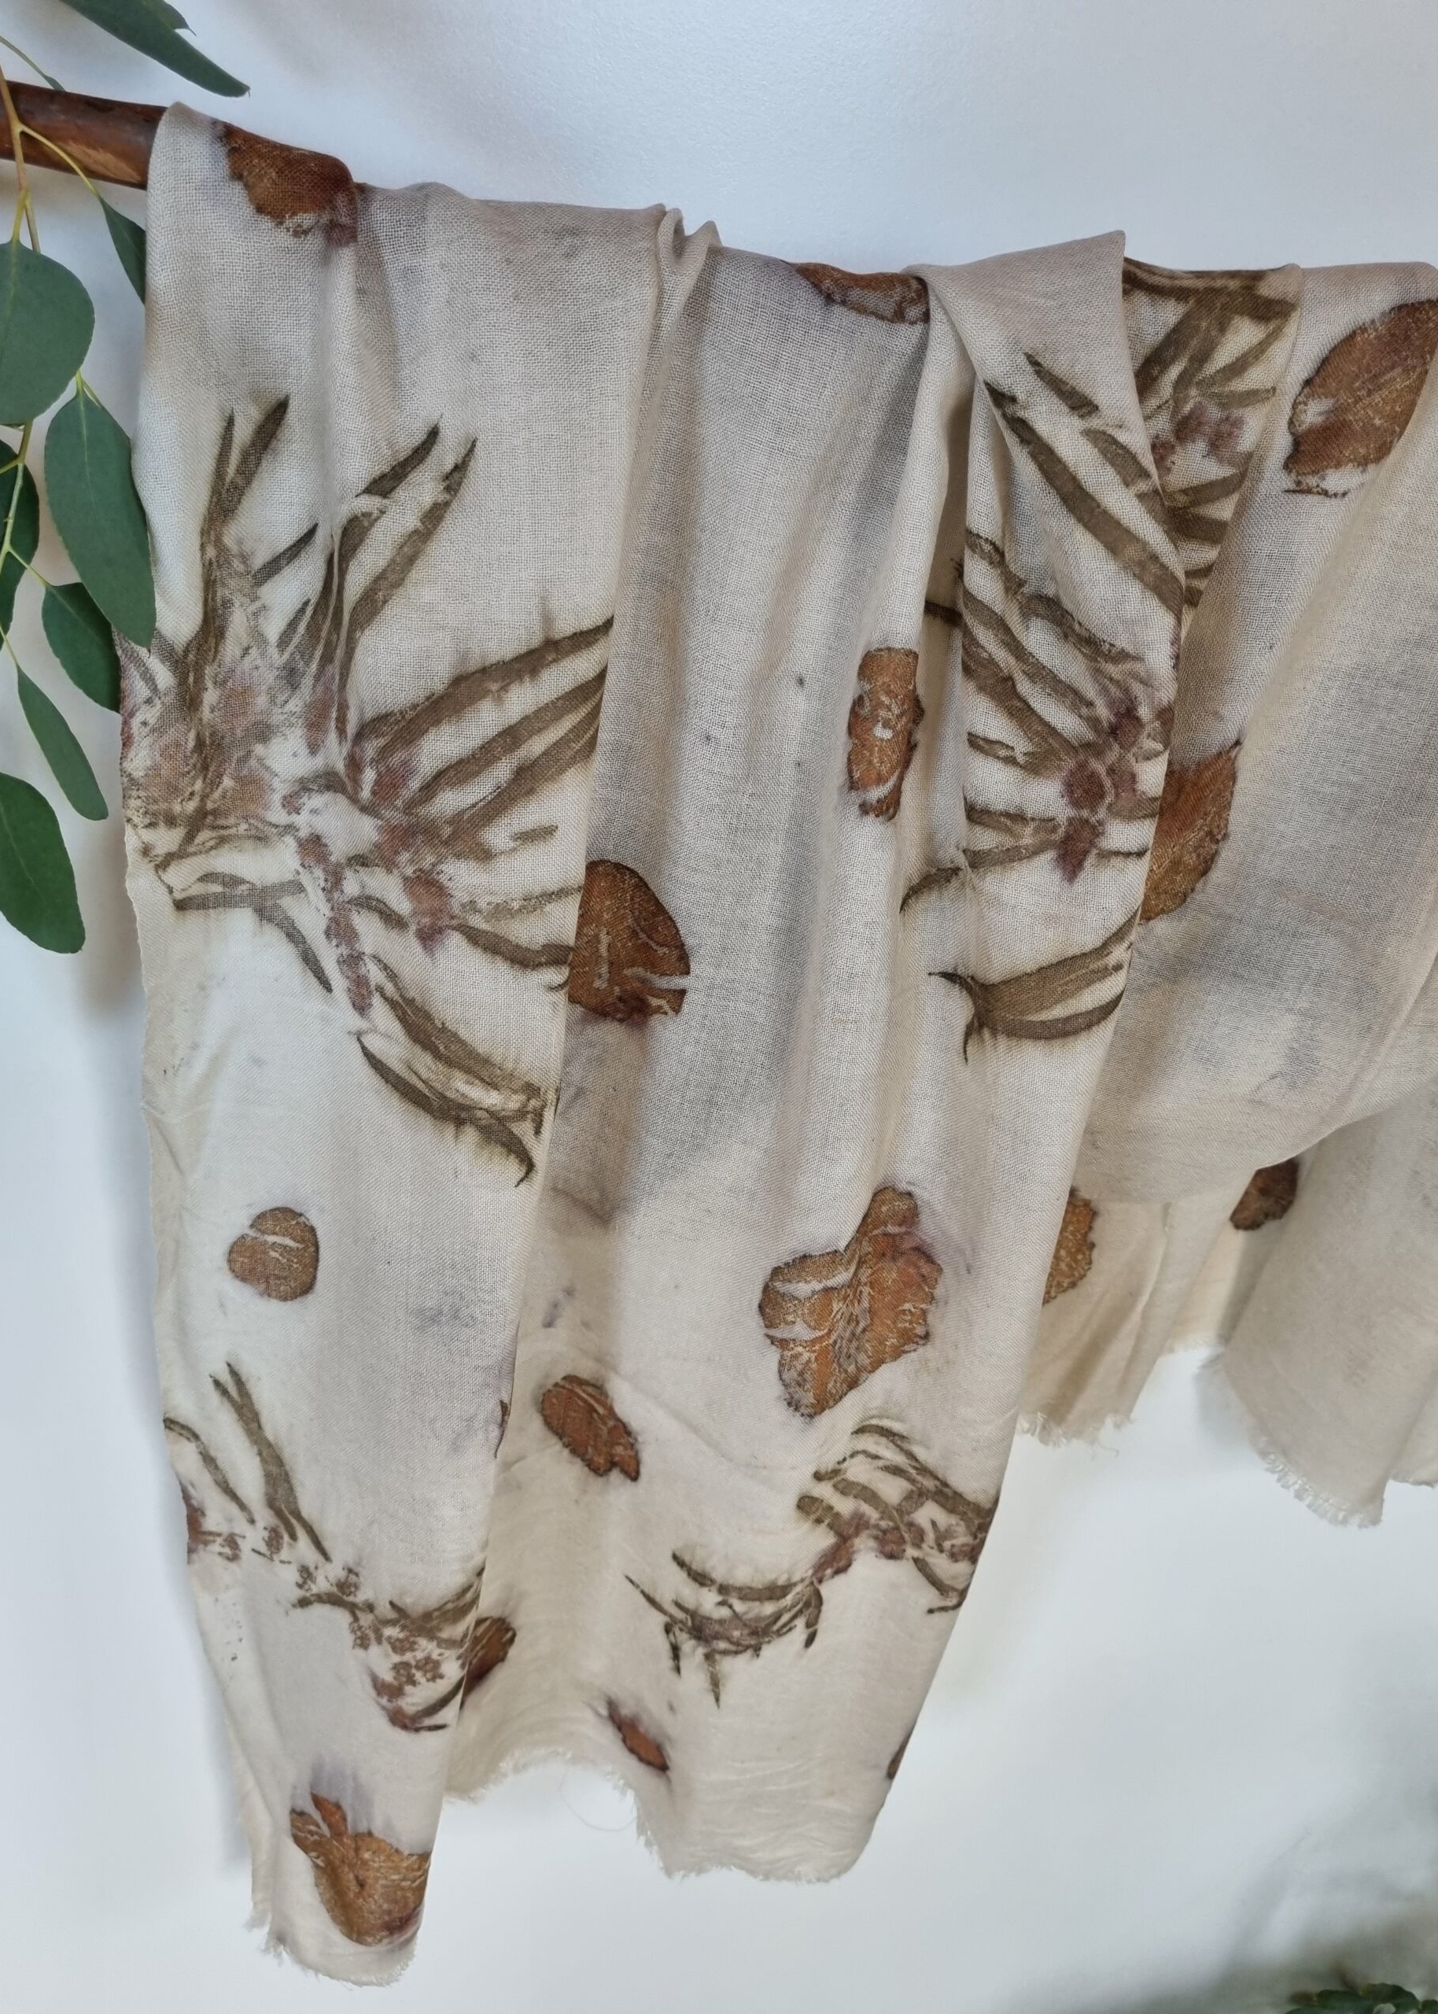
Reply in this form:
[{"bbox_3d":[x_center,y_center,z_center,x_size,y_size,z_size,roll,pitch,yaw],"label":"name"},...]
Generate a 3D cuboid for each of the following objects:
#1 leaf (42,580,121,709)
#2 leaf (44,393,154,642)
[{"bbox_3d":[-0.202,-0.114,0.487,0.026,0.050,0.014,-25,23,-4],"label":"leaf"},{"bbox_3d":[-0.187,-0.147,0.460,0.028,0.075,0.016,-11,20,-12],"label":"leaf"}]

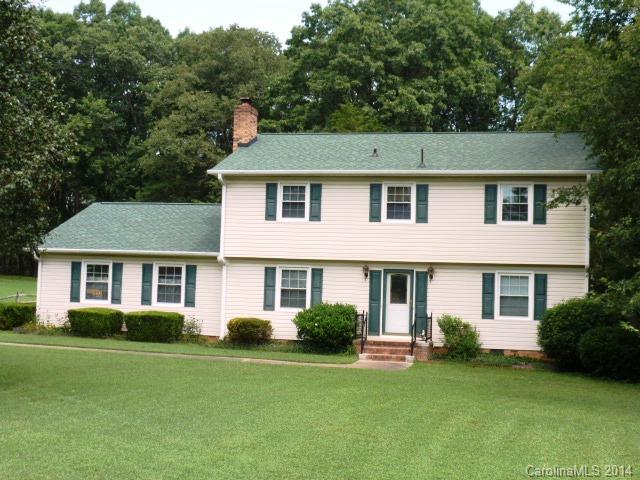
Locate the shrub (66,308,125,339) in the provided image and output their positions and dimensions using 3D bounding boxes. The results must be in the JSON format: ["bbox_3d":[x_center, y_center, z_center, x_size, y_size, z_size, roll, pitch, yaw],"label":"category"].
[{"bbox_3d":[-7.422,2.728,30.057,1.717,1.040,1.161,1,-2,13],"label":"shrub"}]

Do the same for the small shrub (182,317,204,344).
[{"bbox_3d":[-4.151,2.966,29.720,0.727,0.909,0.657,1,-2,13],"label":"small shrub"}]

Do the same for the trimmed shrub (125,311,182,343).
[{"bbox_3d":[-5.415,2.820,29.599,1.818,1.030,1.161,1,-2,13],"label":"trimmed shrub"}]

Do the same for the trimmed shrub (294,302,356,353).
[{"bbox_3d":[0.131,2.683,27.884,1.970,1.515,1.768,1,-2,13],"label":"trimmed shrub"}]

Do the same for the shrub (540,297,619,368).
[{"bbox_3d":[7.432,2.670,26.181,2.222,2.071,2.121,1,-2,13],"label":"shrub"}]

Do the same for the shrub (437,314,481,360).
[{"bbox_3d":[4.166,2.931,27.270,1.313,1.374,1.212,1,-2,13],"label":"shrub"}]

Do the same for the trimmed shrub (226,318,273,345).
[{"bbox_3d":[-2.236,2.915,28.668,1.464,0.858,1.212,1,-2,13],"label":"trimmed shrub"}]

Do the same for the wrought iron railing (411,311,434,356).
[{"bbox_3d":[3.114,2.837,27.482,0.465,1.212,1.616,1,-2,13],"label":"wrought iron railing"}]

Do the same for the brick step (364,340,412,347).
[{"bbox_3d":[2.096,3.161,27.541,1.475,0.192,0.343,1,-2,13],"label":"brick step"}]

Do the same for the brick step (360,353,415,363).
[{"bbox_3d":[2.019,3.517,26.909,1.646,0.192,0.333,1,-2,13],"label":"brick step"}]

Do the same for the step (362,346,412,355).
[{"bbox_3d":[2.057,3.334,27.221,1.515,0.192,0.333,1,-2,13],"label":"step"}]

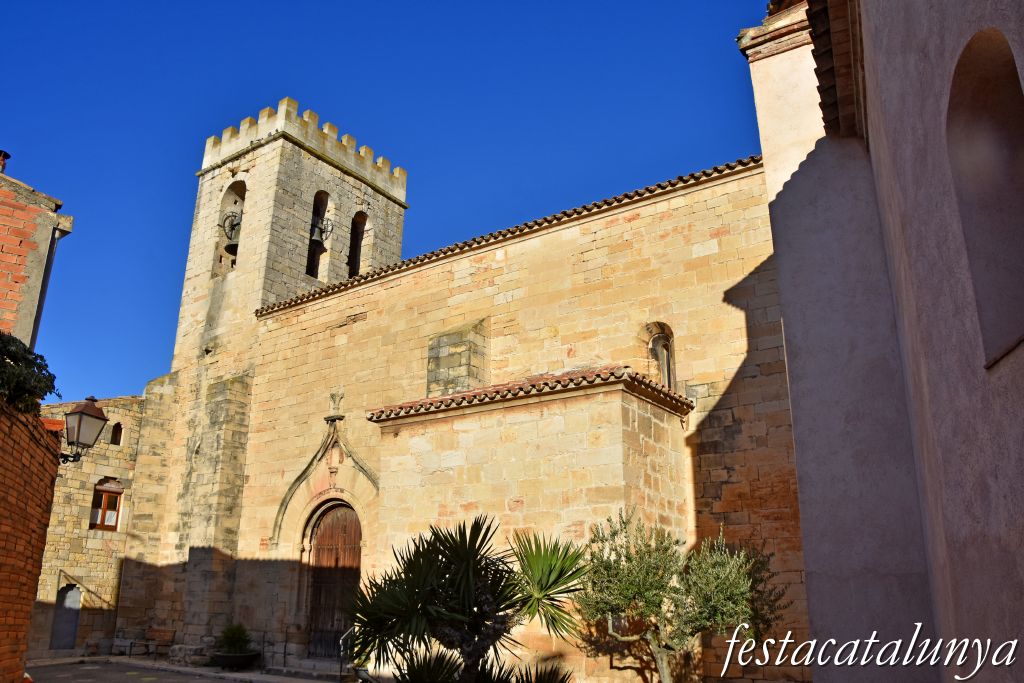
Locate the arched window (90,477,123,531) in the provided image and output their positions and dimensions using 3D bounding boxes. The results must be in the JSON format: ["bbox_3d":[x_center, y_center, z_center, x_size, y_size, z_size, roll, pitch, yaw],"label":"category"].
[{"bbox_3d":[-13.027,5.213,24.613,0.317,1.684,0.966,-12,-22,33],"label":"arched window"}]

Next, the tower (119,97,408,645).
[{"bbox_3d":[-8.125,1.174,26.845,5.175,18.009,6.693,-12,-22,33],"label":"tower"}]

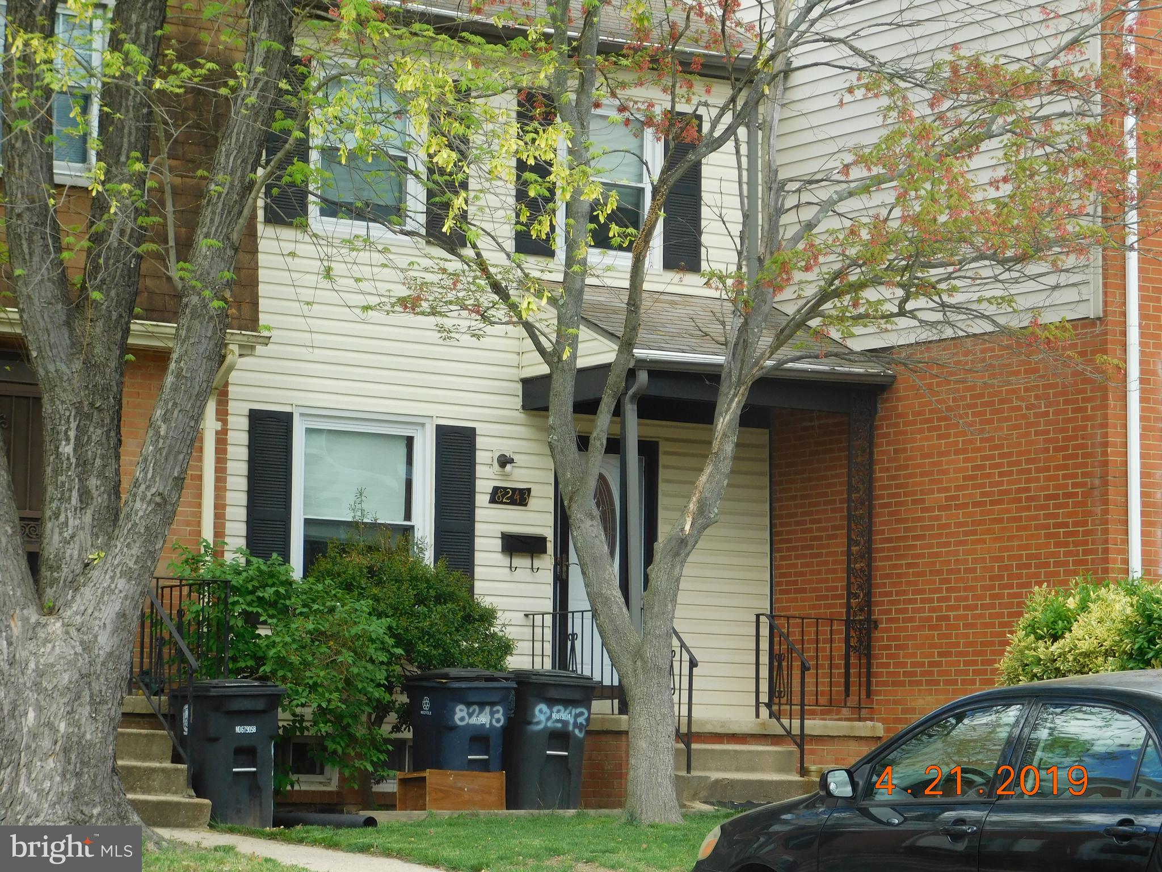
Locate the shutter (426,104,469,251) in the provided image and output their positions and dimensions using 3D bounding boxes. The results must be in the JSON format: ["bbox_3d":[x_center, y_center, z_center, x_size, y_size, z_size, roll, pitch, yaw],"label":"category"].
[{"bbox_3d":[-1.030,-2.155,26.171,0.372,1.310,0.050,5,-7,-33],"label":"shutter"}]

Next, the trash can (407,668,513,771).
[{"bbox_3d":[-0.878,2.209,24.250,0.580,0.988,0.680,6,-8,-40],"label":"trash can"}]

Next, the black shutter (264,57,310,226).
[{"bbox_3d":[-2.223,-2.260,25.391,0.372,1.305,0.050,5,-7,-33],"label":"black shutter"}]

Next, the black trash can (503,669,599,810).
[{"bbox_3d":[-0.233,2.254,24.700,0.580,1.014,0.680,4,-7,-26],"label":"black trash can"}]

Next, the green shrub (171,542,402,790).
[{"bbox_3d":[-2.123,1.694,23.950,1.600,1.827,1.400,5,-7,-33],"label":"green shrub"}]

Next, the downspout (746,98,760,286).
[{"bbox_3d":[1.441,-2.032,27.766,0.084,1.650,0.070,5,-7,-33],"label":"downspout"}]

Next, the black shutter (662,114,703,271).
[{"bbox_3d":[0.858,-2.013,27.409,0.378,1.302,0.050,5,-7,-33],"label":"black shutter"}]

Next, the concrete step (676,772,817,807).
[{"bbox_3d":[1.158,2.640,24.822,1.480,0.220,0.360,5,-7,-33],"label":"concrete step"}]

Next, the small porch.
[{"bbox_3d":[1.014,0.807,26.269,2.500,4.120,1.685,5,-7,-33],"label":"small porch"}]

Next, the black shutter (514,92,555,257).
[{"bbox_3d":[-0.346,-2.100,26.619,0.372,1.305,0.050,5,-7,-33],"label":"black shutter"}]

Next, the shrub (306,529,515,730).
[{"bbox_3d":[-1.270,1.702,24.800,1.500,1.977,1.250,5,-7,-33],"label":"shrub"}]

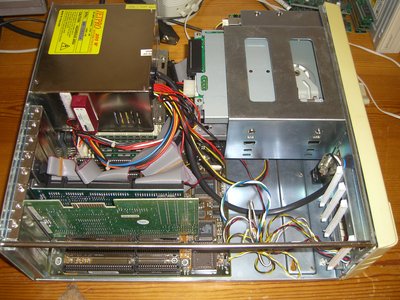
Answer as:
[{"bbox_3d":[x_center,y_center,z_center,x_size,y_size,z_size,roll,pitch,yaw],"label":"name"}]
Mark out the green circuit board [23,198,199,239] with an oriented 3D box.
[{"bbox_3d":[-0.092,0.076,0.499,0.181,0.105,0.012,0,59,-1],"label":"green circuit board"}]

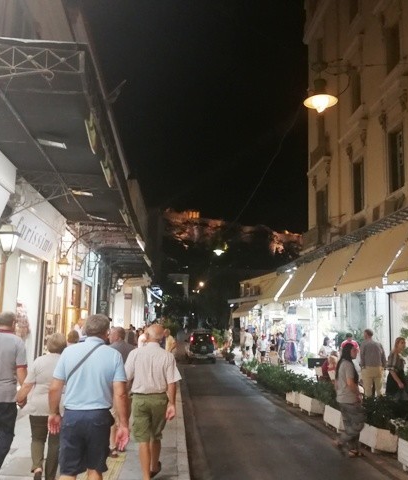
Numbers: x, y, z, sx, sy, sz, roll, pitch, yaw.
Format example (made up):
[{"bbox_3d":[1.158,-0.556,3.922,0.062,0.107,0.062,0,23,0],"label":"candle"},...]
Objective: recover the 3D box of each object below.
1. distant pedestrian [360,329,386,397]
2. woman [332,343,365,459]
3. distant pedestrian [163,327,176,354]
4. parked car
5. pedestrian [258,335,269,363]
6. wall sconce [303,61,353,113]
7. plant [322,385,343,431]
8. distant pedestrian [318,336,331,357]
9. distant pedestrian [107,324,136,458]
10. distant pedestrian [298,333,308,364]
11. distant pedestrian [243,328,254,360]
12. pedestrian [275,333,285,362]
[{"bbox_3d":[3.228,2.551,9.463,0.520,1.720,0.340,-1,-9,12],"label":"distant pedestrian"},{"bbox_3d":[2.106,2.328,7.329,0.420,1.600,0.450,2,-9,0],"label":"woman"},{"bbox_3d":[-1.344,4.337,19.637,0.420,1.700,0.500,-8,-13,44],"label":"distant pedestrian"},{"bbox_3d":[-0.193,6.449,30.425,1.660,1.770,4.000,2,-10,-3],"label":"parked car"},{"bbox_3d":[3.240,5.893,27.133,0.500,1.650,0.380,2,-9,0],"label":"pedestrian"},{"bbox_3d":[1.828,-2.352,7.700,0.520,0.740,0.560,2,-9,-6],"label":"wall sconce"},{"bbox_3d":[2.566,3.095,9.250,0.500,0.800,0.800,2,-9,-3],"label":"plant"},{"bbox_3d":[3.826,3.792,15.631,0.400,1.630,0.480,7,-11,-31],"label":"distant pedestrian"},{"bbox_3d":[-1.099,1.976,6.468,0.500,1.660,0.380,2,-9,-3],"label":"distant pedestrian"},{"bbox_3d":[5.404,5.937,27.135,0.420,1.680,0.480,5,-10,-18],"label":"distant pedestrian"},{"bbox_3d":[2.211,5.231,24.800,0.500,1.700,0.350,2,-9,-3],"label":"distant pedestrian"},{"bbox_3d":[4.237,6.002,27.634,0.480,1.670,0.400,9,-12,-37],"label":"pedestrian"}]

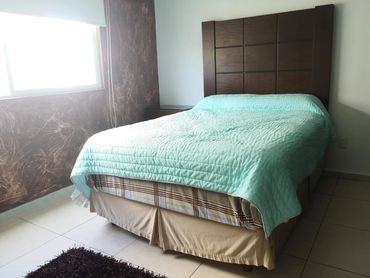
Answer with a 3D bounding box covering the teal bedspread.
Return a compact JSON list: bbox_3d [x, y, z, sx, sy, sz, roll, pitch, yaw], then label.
[{"bbox_3d":[0.285,-0.013,2.615,1.679,0.644,1.886,6,15,33],"label":"teal bedspread"}]

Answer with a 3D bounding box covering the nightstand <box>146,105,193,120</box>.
[{"bbox_3d":[-0.189,-0.048,3.945,0.598,0.676,0.408,6,15,33],"label":"nightstand"}]

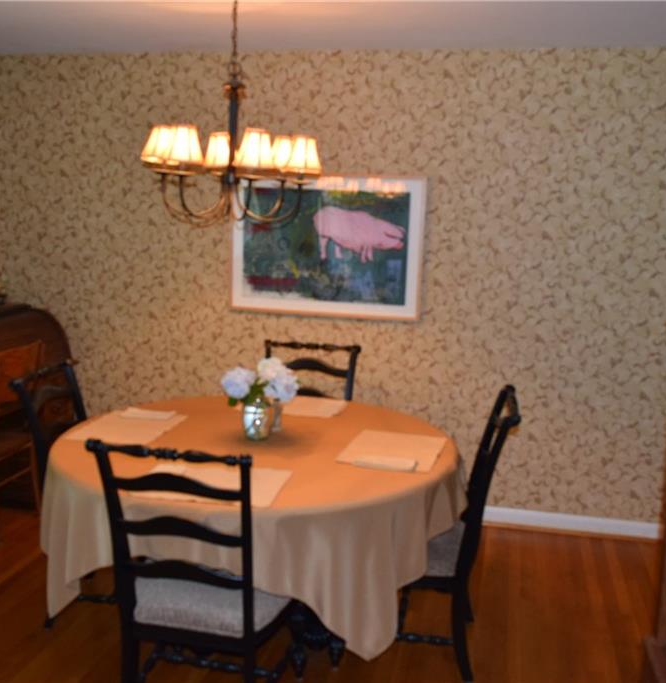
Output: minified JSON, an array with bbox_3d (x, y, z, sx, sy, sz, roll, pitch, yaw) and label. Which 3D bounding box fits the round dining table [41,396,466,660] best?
[{"bbox_3d":[-0.298,0.748,3.025,1.530,0.750,1.530,4,10,12],"label":"round dining table"}]

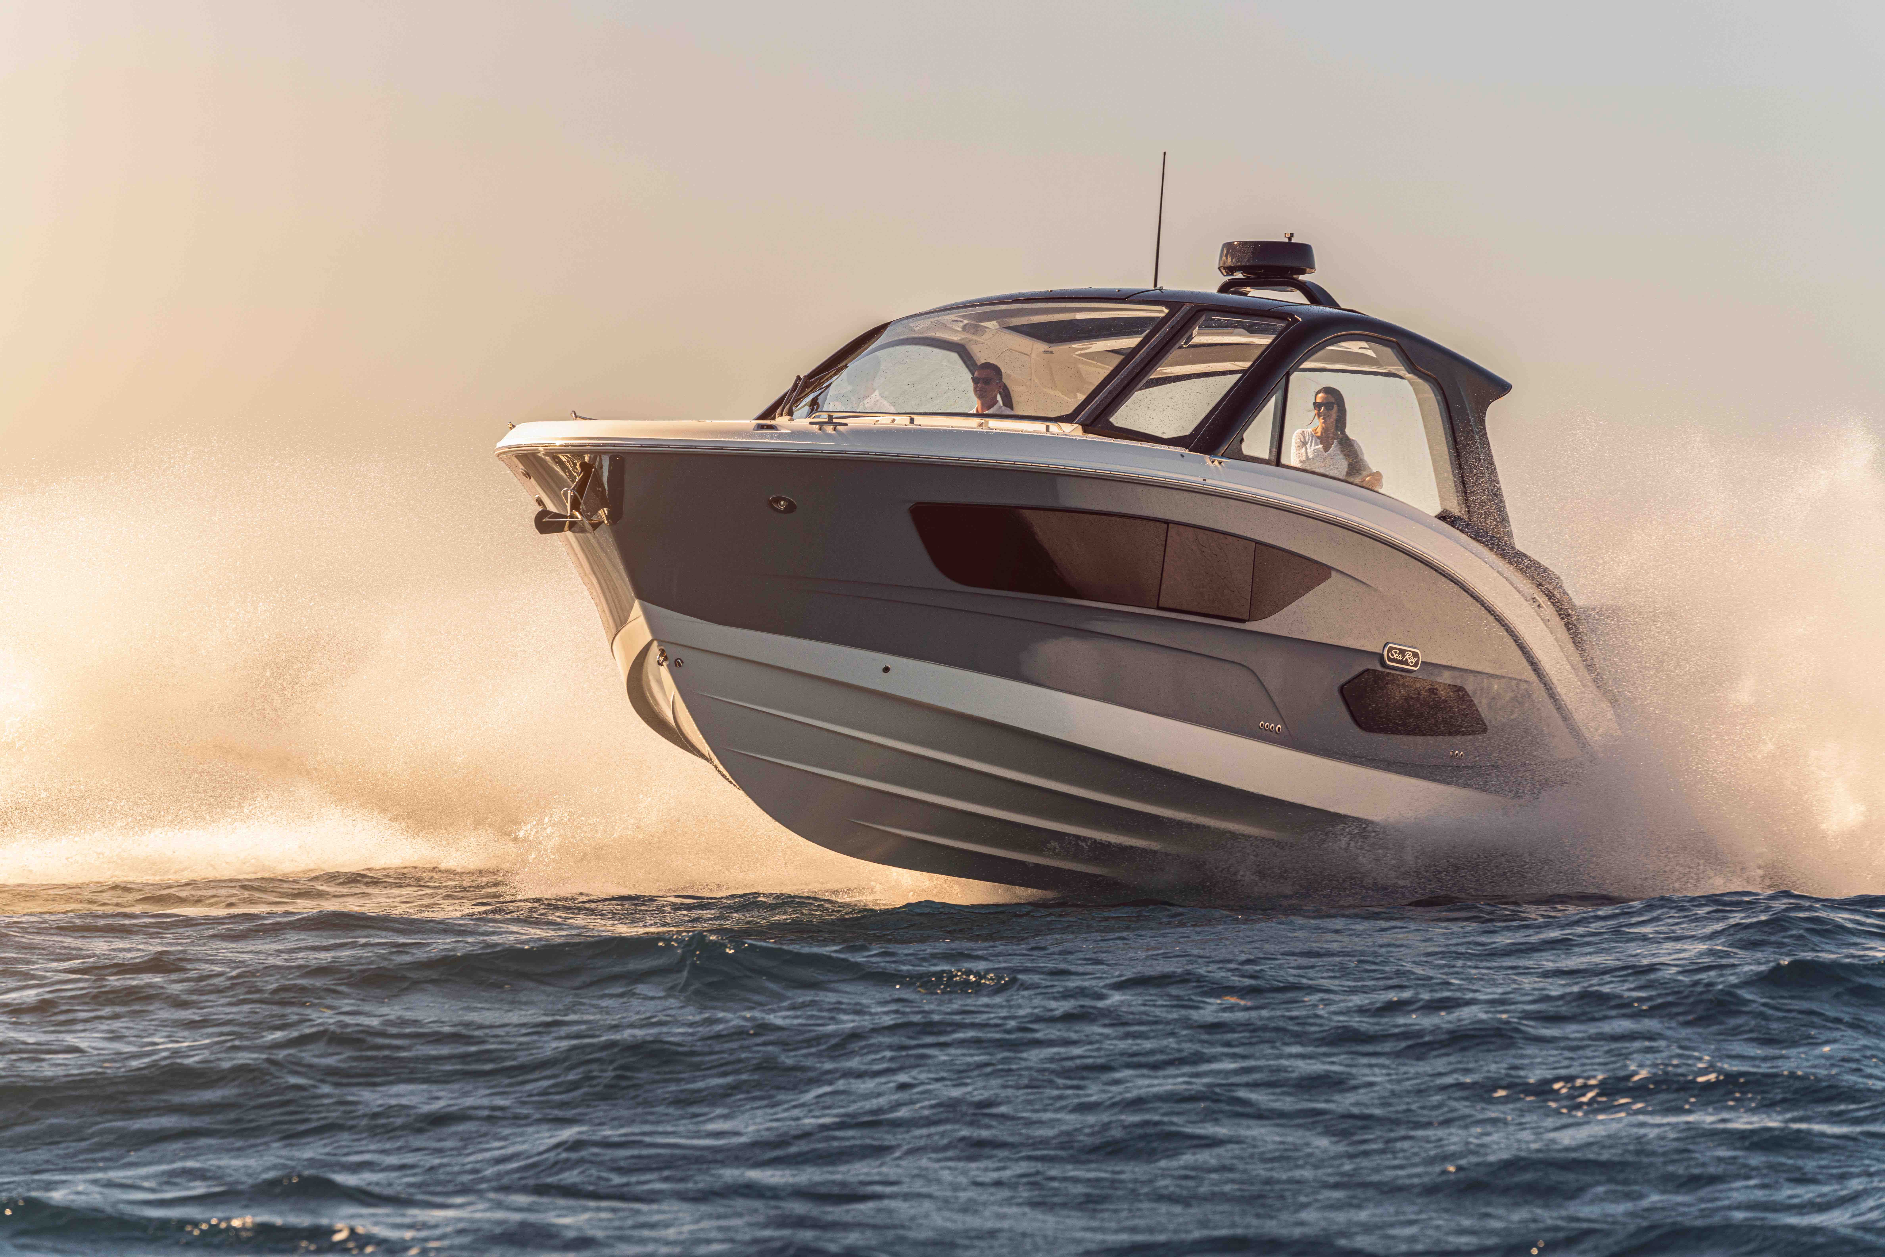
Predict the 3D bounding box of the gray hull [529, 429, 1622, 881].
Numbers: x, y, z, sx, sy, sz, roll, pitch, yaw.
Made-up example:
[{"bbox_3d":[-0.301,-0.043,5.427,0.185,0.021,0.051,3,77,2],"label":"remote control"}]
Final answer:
[{"bbox_3d":[0.192,0.386,64.833,3.600,2.350,10.950,0,-5,28],"label":"gray hull"}]

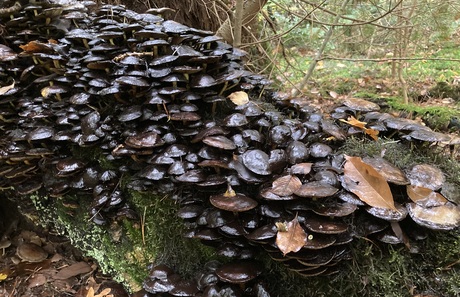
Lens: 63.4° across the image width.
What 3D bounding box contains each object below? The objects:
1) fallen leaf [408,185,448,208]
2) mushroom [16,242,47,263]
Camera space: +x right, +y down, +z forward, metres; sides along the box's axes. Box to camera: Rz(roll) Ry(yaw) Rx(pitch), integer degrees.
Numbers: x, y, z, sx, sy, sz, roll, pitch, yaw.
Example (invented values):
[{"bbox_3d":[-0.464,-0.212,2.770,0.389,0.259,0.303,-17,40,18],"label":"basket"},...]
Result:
[{"bbox_3d":[0.348,0.085,0.655,0.065,0.014,0.044,11,43,9],"label":"fallen leaf"},{"bbox_3d":[-0.544,0.286,1.020,0.078,0.024,0.076,-3,28,2],"label":"mushroom"}]

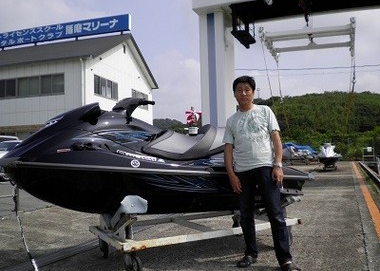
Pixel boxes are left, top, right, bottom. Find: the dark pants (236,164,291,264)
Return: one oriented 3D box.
[{"bbox_3d":[0.635,0.660,3.330,0.450,0.850,0.380,-2,-2,10],"label":"dark pants"}]

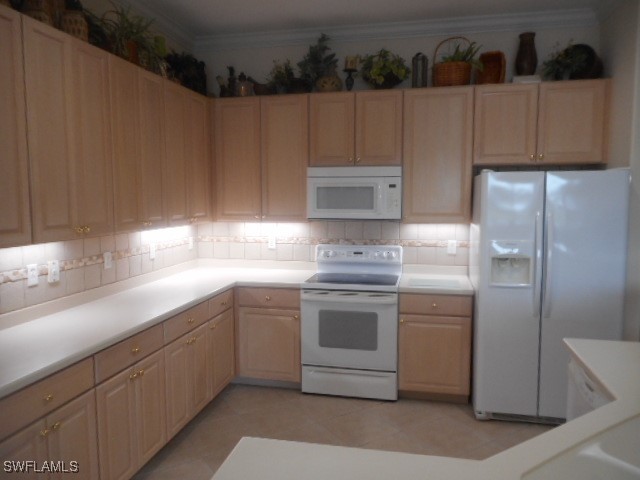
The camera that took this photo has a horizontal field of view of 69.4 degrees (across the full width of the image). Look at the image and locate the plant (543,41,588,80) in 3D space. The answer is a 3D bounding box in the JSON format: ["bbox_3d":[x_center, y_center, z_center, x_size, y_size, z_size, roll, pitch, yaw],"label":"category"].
[{"bbox_3d":[1.857,-1.334,3.509,0.315,0.314,0.250,1,6,12],"label":"plant"}]

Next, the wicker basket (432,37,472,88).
[{"bbox_3d":[1.057,-1.412,3.705,0.302,0.428,0.260,1,4,11],"label":"wicker basket"}]

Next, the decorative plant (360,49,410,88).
[{"bbox_3d":[0.542,-1.386,3.810,0.401,0.359,0.280,1,4,11],"label":"decorative plant"}]

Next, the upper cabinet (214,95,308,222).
[{"bbox_3d":[-0.480,-0.693,4.083,0.869,1.052,0.325,1,6,12],"label":"upper cabinet"}]

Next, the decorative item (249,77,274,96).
[{"bbox_3d":[-0.508,-1.317,4.022,0.237,0.202,0.160,1,6,12],"label":"decorative item"}]

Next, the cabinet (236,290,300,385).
[{"bbox_3d":[-0.354,0.732,4.029,0.556,0.777,0.607,1,6,12],"label":"cabinet"}]

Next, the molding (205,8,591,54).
[{"bbox_3d":[0.474,-1.750,3.886,3.430,0.100,0.110,1,6,12],"label":"molding"}]

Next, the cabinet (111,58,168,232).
[{"bbox_3d":[-1.324,-0.593,3.063,0.325,1.051,0.606,1,6,12],"label":"cabinet"}]

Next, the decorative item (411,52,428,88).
[{"bbox_3d":[0.804,-1.351,3.736,0.142,0.318,0.140,1,6,12],"label":"decorative item"}]

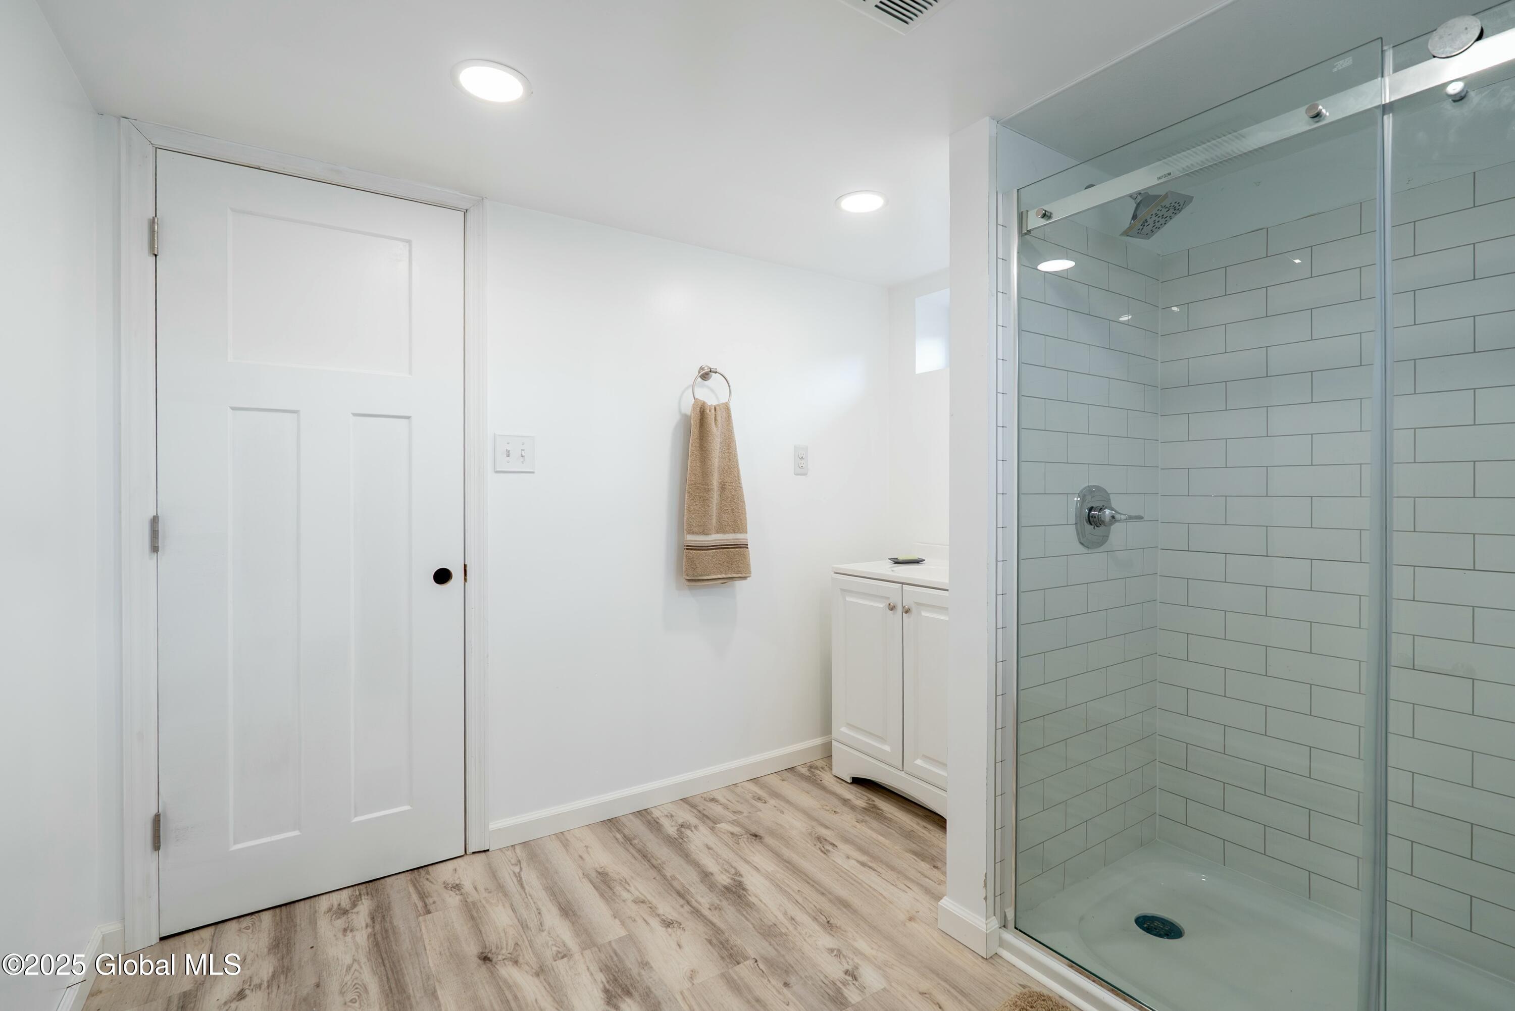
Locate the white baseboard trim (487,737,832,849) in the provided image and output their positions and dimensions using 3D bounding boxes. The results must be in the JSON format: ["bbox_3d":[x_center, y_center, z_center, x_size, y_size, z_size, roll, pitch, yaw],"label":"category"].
[{"bbox_3d":[-0.186,1.038,2.553,1.573,0.084,0.014,0,1,-34],"label":"white baseboard trim"}]

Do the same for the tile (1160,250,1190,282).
[{"bbox_3d":[1.262,-0.720,2.038,0.009,0.080,0.079,0,1,-34],"label":"tile"}]

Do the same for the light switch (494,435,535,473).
[{"bbox_3d":[-0.773,-0.165,2.145,0.125,0.123,0.015,0,1,-34],"label":"light switch"}]

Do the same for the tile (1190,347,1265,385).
[{"bbox_3d":[1.342,-0.391,1.925,0.009,0.080,0.197,0,1,-34],"label":"tile"}]

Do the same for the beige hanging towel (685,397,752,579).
[{"bbox_3d":[-0.146,-0.055,2.510,0.268,0.672,0.070,0,1,-34],"label":"beige hanging towel"}]

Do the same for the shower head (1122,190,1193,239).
[{"bbox_3d":[1.013,-0.770,1.739,0.135,0.080,0.135,-10,-25,-33],"label":"shower head"}]

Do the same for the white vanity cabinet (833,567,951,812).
[{"bbox_3d":[0.705,0.662,2.503,0.480,0.833,0.765,0,1,-34],"label":"white vanity cabinet"}]

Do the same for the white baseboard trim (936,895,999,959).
[{"bbox_3d":[0.525,1.044,1.682,0.045,0.084,0.147,0,1,-34],"label":"white baseboard trim"}]

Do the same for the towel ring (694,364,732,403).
[{"bbox_3d":[-0.177,-0.426,2.511,0.164,0.165,0.076,0,1,-34],"label":"towel ring"}]

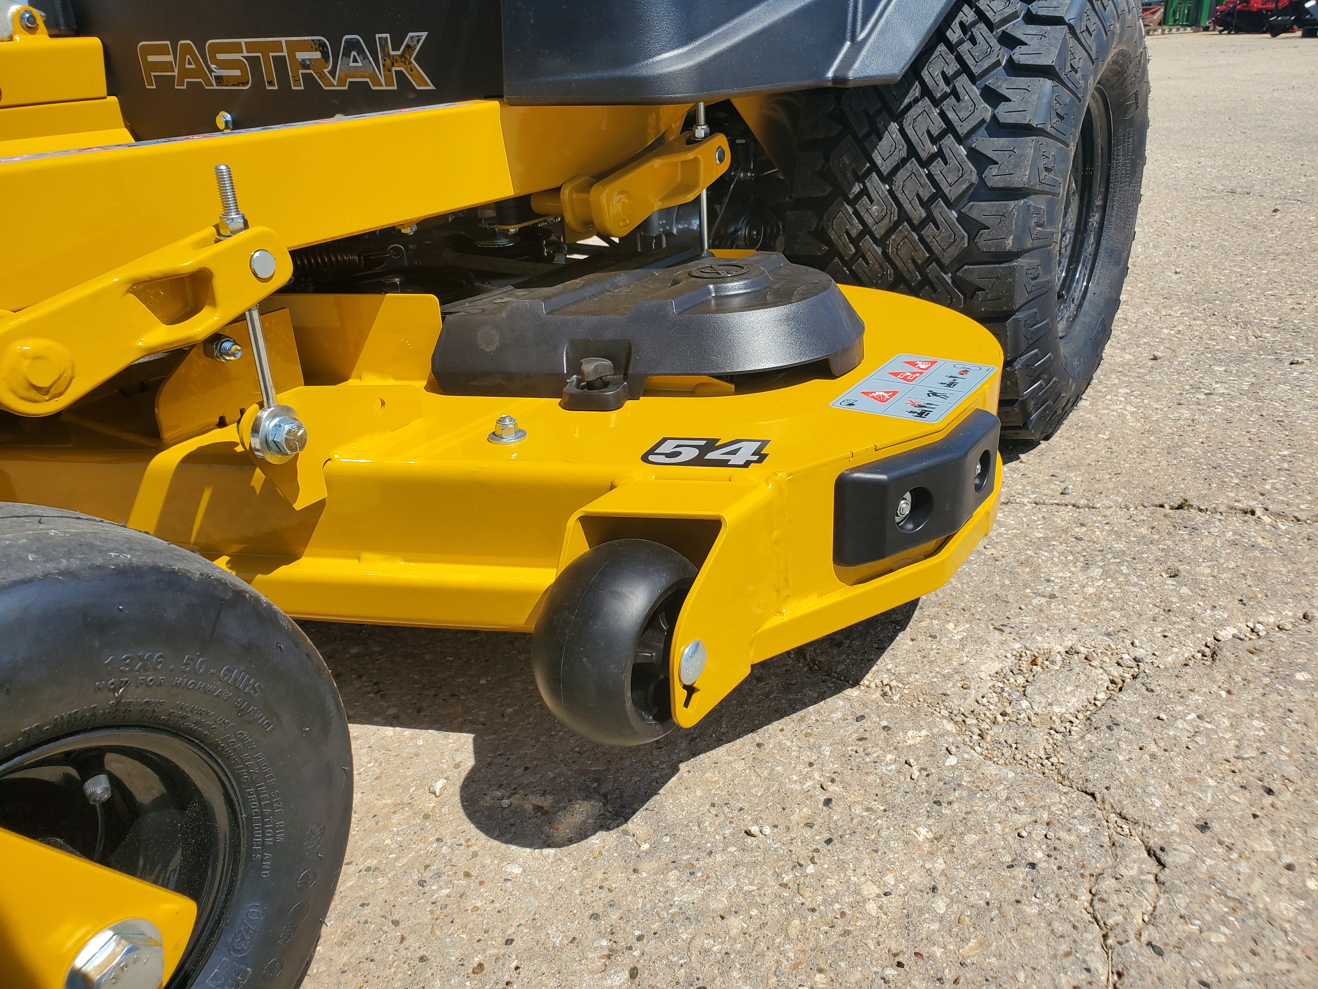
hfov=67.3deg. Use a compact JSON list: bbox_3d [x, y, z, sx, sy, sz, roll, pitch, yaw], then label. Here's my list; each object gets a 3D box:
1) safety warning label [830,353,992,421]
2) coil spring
[{"bbox_3d":[0.192,-0.081,0.736,0.083,0.002,0.134,14,31,32],"label":"safety warning label"},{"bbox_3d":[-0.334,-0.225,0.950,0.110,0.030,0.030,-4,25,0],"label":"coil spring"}]

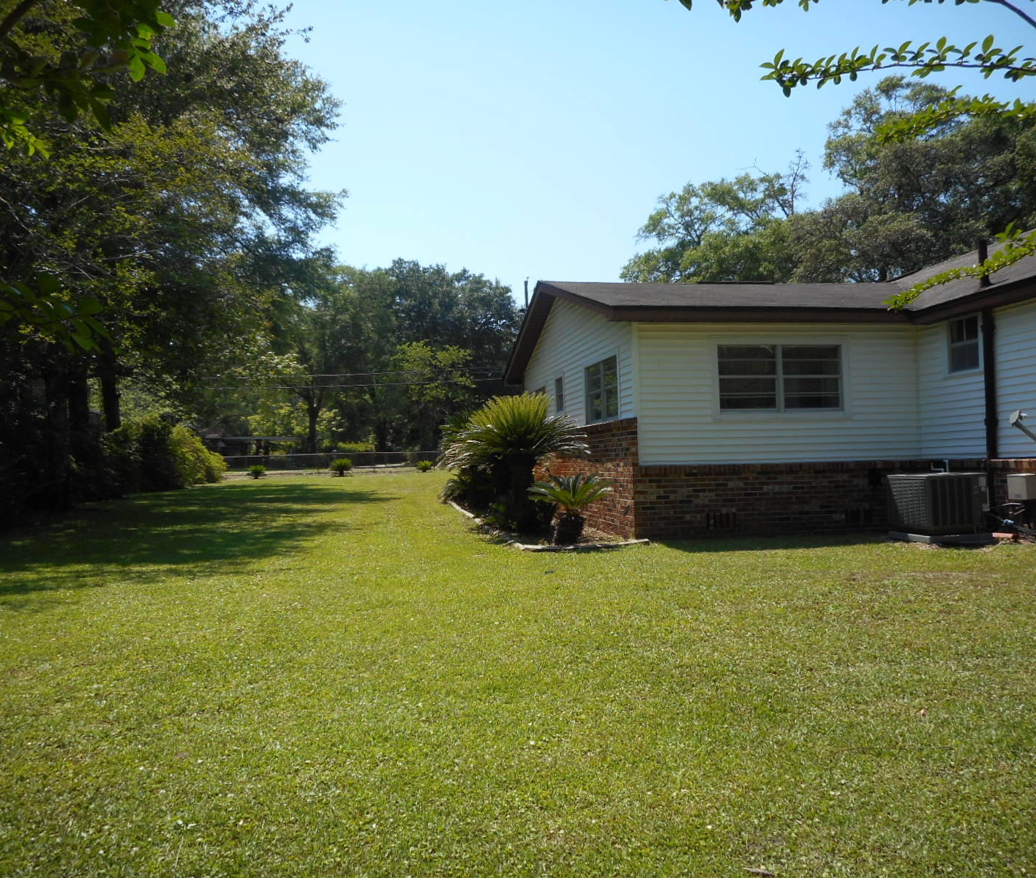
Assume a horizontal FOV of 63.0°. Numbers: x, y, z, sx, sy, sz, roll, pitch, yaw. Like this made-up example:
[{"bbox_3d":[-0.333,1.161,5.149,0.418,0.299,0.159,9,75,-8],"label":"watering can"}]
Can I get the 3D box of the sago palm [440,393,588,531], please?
[{"bbox_3d":[-0.060,0.335,12.400,2.130,2.020,2.100,-1,-2,-6],"label":"sago palm"}]

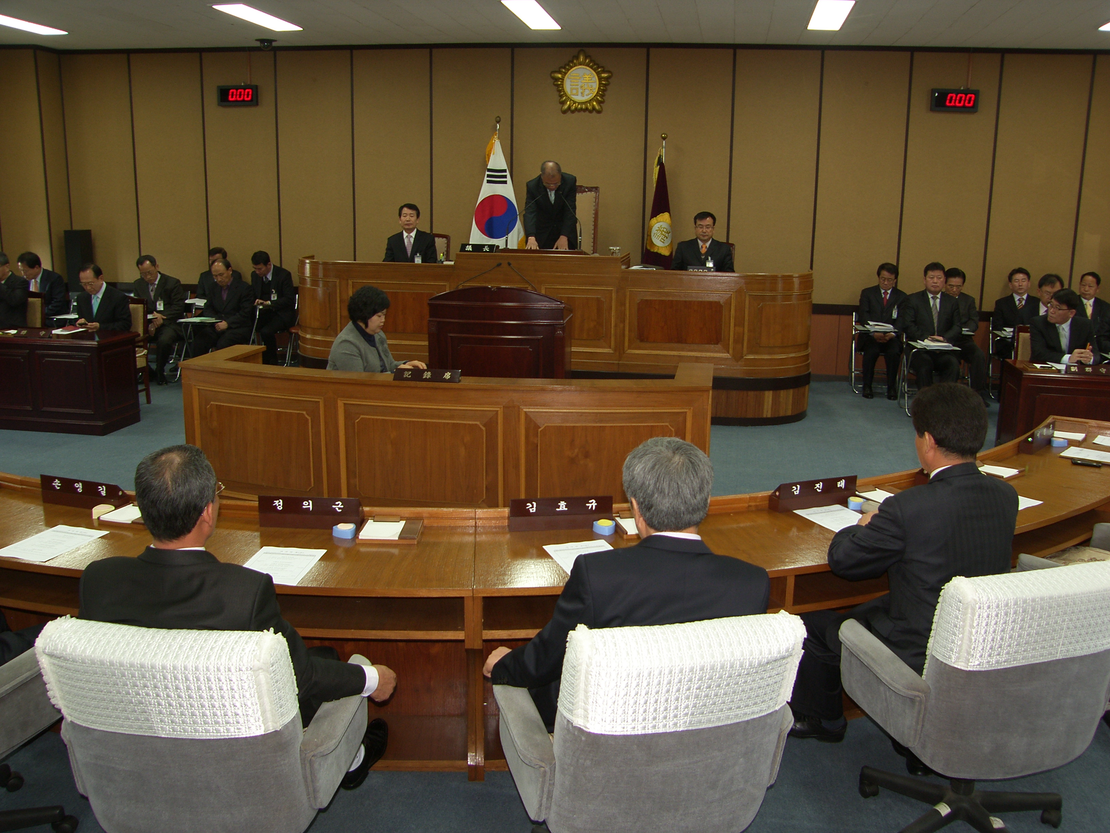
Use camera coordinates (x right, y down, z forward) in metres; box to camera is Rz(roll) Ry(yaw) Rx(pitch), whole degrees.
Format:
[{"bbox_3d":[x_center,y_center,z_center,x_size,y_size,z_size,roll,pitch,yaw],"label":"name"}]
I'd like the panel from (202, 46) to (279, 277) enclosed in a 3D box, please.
[{"bbox_3d":[-3.378,-2.630,9.642,0.826,2.491,0.050,3,13,7],"label":"panel"}]

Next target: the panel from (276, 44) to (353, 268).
[{"bbox_3d":[-2.547,-2.595,9.525,0.826,2.491,0.050,3,13,7],"label":"panel"}]

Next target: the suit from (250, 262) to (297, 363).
[{"bbox_3d":[-3.103,-1.134,9.882,0.510,1.050,0.620,4,13,12],"label":"suit"}]

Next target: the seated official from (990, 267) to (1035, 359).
[{"bbox_3d":[4.200,-0.736,8.236,0.550,1.250,0.760,5,14,17],"label":"seated official"}]

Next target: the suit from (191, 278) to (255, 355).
[{"bbox_3d":[-3.288,-0.911,9.008,0.520,1.000,0.650,2,13,3],"label":"suit"}]

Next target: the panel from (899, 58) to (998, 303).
[{"bbox_3d":[3.991,-2.371,9.112,0.863,2.554,0.050,3,12,7],"label":"panel"}]

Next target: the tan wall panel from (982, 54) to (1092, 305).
[{"bbox_3d":[4.832,-2.299,9.007,0.852,2.533,0.040,3,13,7],"label":"tan wall panel"}]

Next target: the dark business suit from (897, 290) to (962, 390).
[{"bbox_3d":[3.394,-0.641,8.200,0.560,0.980,0.660,3,12,7],"label":"dark business suit"}]

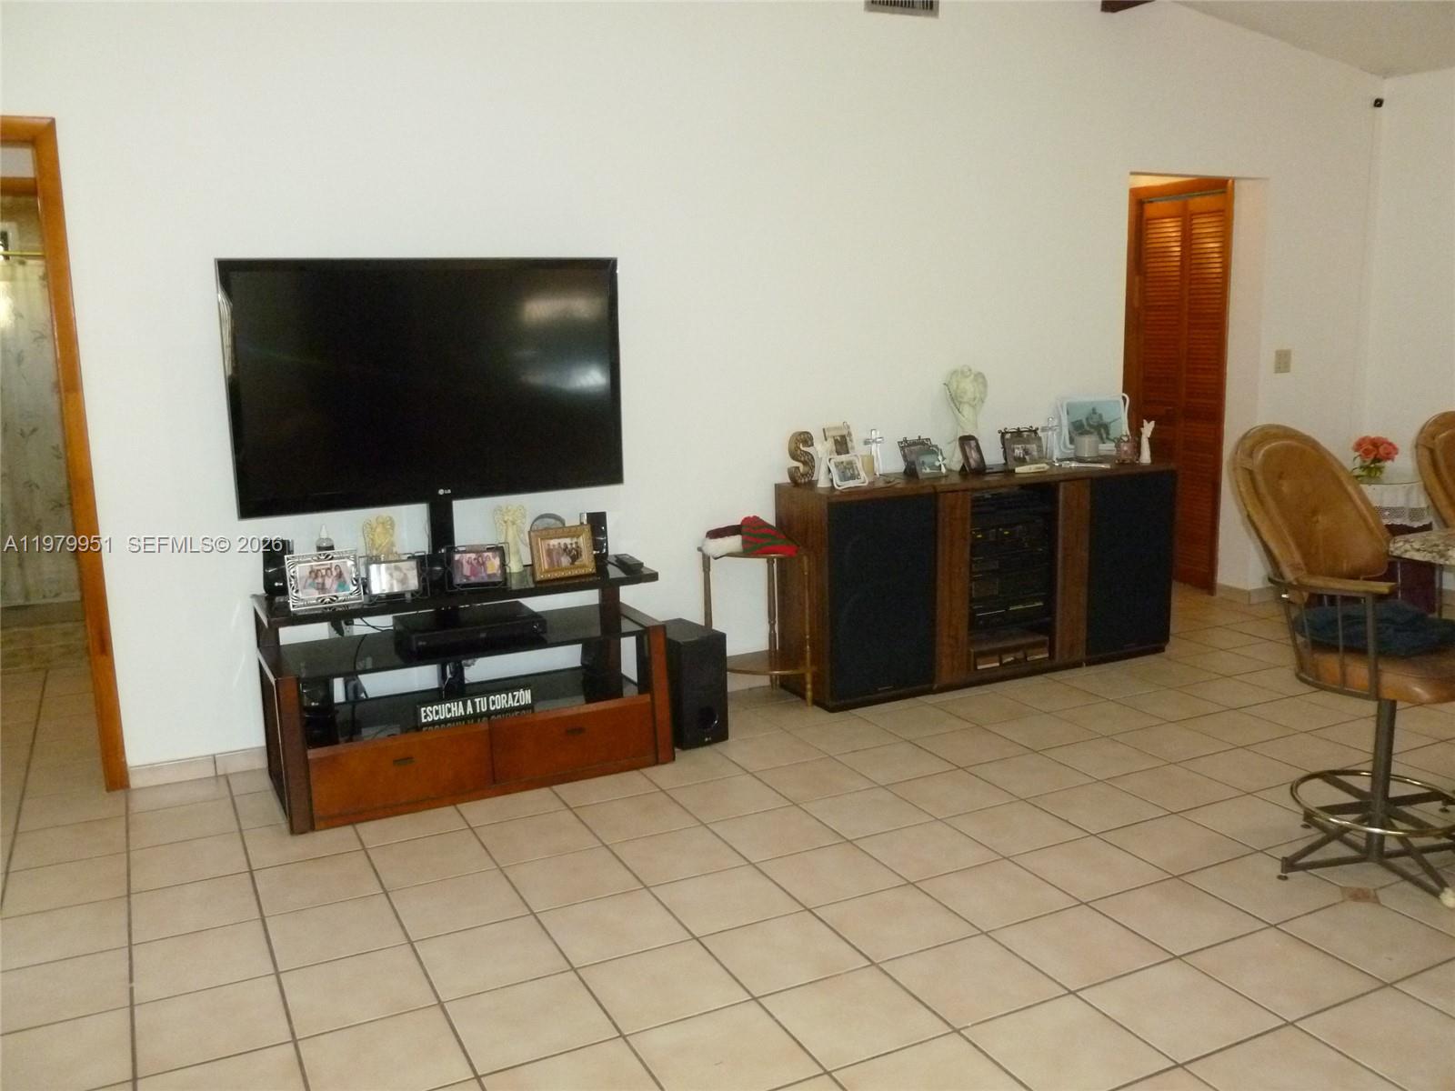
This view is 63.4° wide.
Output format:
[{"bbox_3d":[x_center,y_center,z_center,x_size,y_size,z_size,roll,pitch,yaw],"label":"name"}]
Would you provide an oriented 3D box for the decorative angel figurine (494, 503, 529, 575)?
[{"bbox_3d":[-0.748,-0.027,4.064,0.117,0.240,0.075,-5,10,-19],"label":"decorative angel figurine"}]

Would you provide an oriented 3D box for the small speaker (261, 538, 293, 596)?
[{"bbox_3d":[-1.451,0.068,3.803,0.085,0.180,0.080,-3,9,-7],"label":"small speaker"}]

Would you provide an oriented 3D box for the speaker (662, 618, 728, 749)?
[{"bbox_3d":[-0.164,0.501,4.292,0.187,0.390,0.310,-8,11,-33],"label":"speaker"}]

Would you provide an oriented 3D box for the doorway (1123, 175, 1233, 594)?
[{"bbox_3d":[2.507,-0.852,6.520,0.120,2.170,0.720,-6,10,-25],"label":"doorway"}]

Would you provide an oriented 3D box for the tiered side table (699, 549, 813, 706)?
[{"bbox_3d":[0.116,0.324,4.633,0.345,0.610,0.355,-6,10,-25],"label":"tiered side table"}]

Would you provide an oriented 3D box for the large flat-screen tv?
[{"bbox_3d":[-0.968,-0.541,3.903,1.280,0.785,0.070,-6,12,-25],"label":"large flat-screen tv"}]

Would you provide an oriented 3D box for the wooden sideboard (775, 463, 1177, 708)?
[{"bbox_3d":[1.080,0.116,5.034,1.752,0.832,0.450,-6,10,-25],"label":"wooden sideboard"}]

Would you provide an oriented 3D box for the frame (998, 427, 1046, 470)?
[{"bbox_3d":[1.299,-0.431,5.209,0.220,0.165,0.085,-7,3,-28],"label":"frame"}]

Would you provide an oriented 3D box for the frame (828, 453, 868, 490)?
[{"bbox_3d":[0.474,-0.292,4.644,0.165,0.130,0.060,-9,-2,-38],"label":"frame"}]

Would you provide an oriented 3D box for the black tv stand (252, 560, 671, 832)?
[{"bbox_3d":[-0.871,0.448,3.965,1.250,0.645,0.540,-6,10,-25],"label":"black tv stand"}]

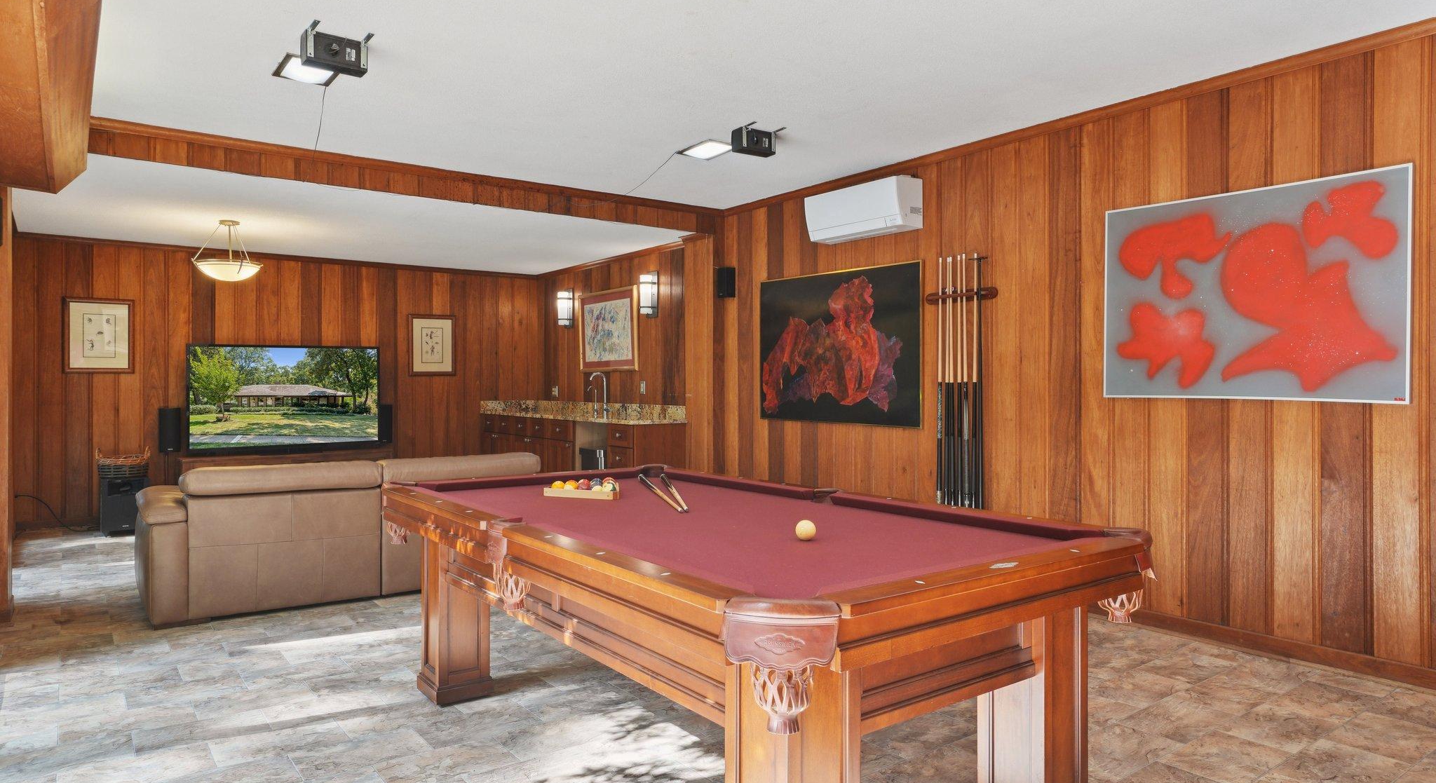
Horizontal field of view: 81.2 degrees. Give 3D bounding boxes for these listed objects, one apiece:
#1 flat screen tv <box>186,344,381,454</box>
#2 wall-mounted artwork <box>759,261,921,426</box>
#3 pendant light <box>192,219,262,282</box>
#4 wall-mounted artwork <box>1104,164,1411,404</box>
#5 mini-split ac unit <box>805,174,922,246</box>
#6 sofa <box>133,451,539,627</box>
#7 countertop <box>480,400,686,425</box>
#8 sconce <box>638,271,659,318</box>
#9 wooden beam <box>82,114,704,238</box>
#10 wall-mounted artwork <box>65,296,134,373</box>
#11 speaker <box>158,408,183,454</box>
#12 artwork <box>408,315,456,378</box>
[{"bbox_3d":[-3.884,0.059,7.589,1.570,0.925,0.080,-1,1,-38],"label":"flat screen tv"},{"bbox_3d":[0.801,-0.303,5.826,0.035,1.060,1.540,0,0,-38],"label":"wall-mounted artwork"},{"bbox_3d":[-3.597,-1.037,6.197,0.455,0.435,0.455,-1,1,-38],"label":"pendant light"},{"bbox_3d":[2.372,-0.437,3.815,0.035,0.957,1.240,0,0,-38],"label":"wall-mounted artwork"},{"bbox_3d":[0.929,-1.159,5.410,0.235,0.300,0.800,-1,1,-38],"label":"mini-split ac unit"},{"bbox_3d":[-2.202,0.785,5.194,2.270,0.785,1.020,0,0,-38],"label":"sofa"},{"bbox_3d":[-1.389,0.196,8.167,0.650,0.145,3.170,0,0,-38],"label":"countertop"},{"bbox_3d":[-0.629,-0.862,7.494,0.115,0.414,0.180,-1,1,-38],"label":"sconce"},{"bbox_3d":[-1.636,-1.331,5.562,4.100,0.200,0.140,-1,1,-38],"label":"wooden beam"},{"bbox_3d":[-5.388,-0.484,7.301,0.500,0.660,0.030,0,0,-36],"label":"wall-mounted artwork"},{"bbox_3d":[-4.611,0.329,7.055,0.160,0.370,0.170,-1,1,-38],"label":"speaker"},{"bbox_3d":[-3.046,-0.495,8.946,0.497,0.660,0.030,0,0,-36],"label":"artwork"}]

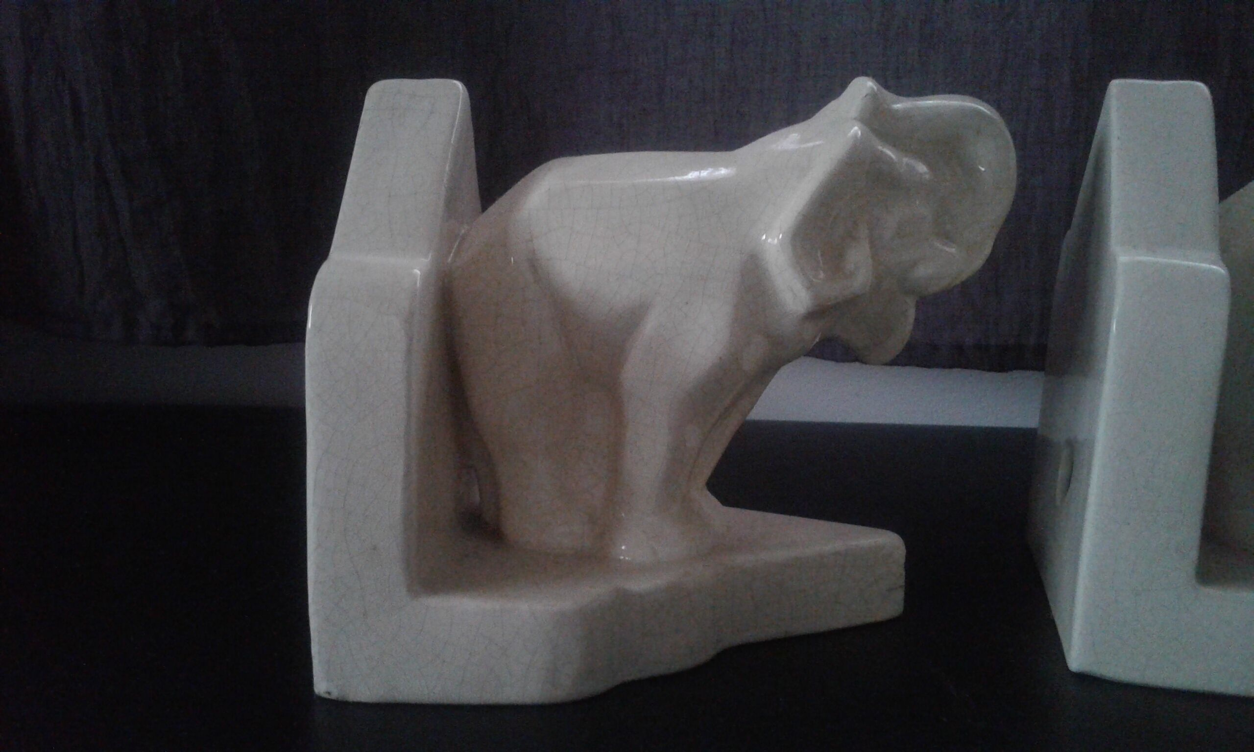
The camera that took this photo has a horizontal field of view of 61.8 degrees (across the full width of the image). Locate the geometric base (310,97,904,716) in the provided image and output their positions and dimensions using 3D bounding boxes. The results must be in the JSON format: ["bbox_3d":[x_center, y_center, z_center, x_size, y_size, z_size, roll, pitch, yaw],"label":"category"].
[{"bbox_3d":[0.004,-0.005,0.319,0.170,0.165,0.118,1,11,4],"label":"geometric base"}]

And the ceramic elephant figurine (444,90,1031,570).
[{"bbox_3d":[0.028,-0.019,0.315,0.166,0.139,0.068,1,11,4],"label":"ceramic elephant figurine"}]

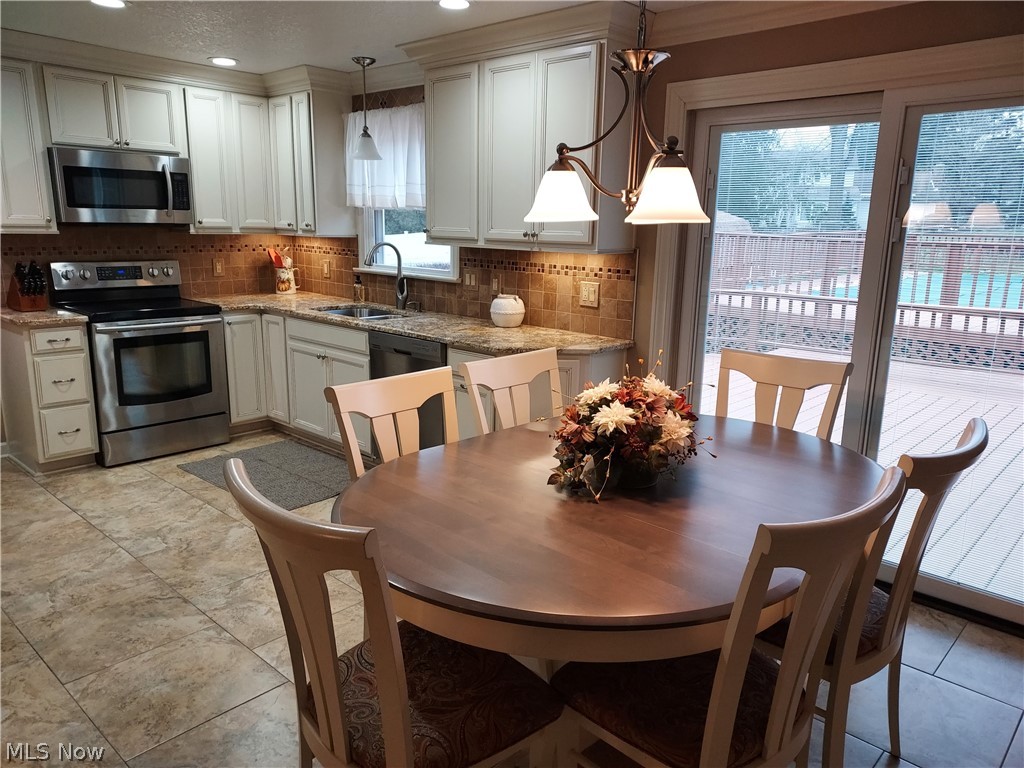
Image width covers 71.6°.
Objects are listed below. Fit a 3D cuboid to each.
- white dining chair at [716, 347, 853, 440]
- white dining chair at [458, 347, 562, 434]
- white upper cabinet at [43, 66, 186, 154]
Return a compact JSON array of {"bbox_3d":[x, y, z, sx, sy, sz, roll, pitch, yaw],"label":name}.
[{"bbox_3d":[0.919,0.421,2.701,0.492,1.005,0.553,10,15,32],"label":"white dining chair"},{"bbox_3d":[0.172,0.422,2.651,0.570,1.000,0.525,12,17,40],"label":"white dining chair"},{"bbox_3d":[-2.448,-1.631,4.328,0.347,0.433,0.775,13,17,40],"label":"white upper cabinet"}]

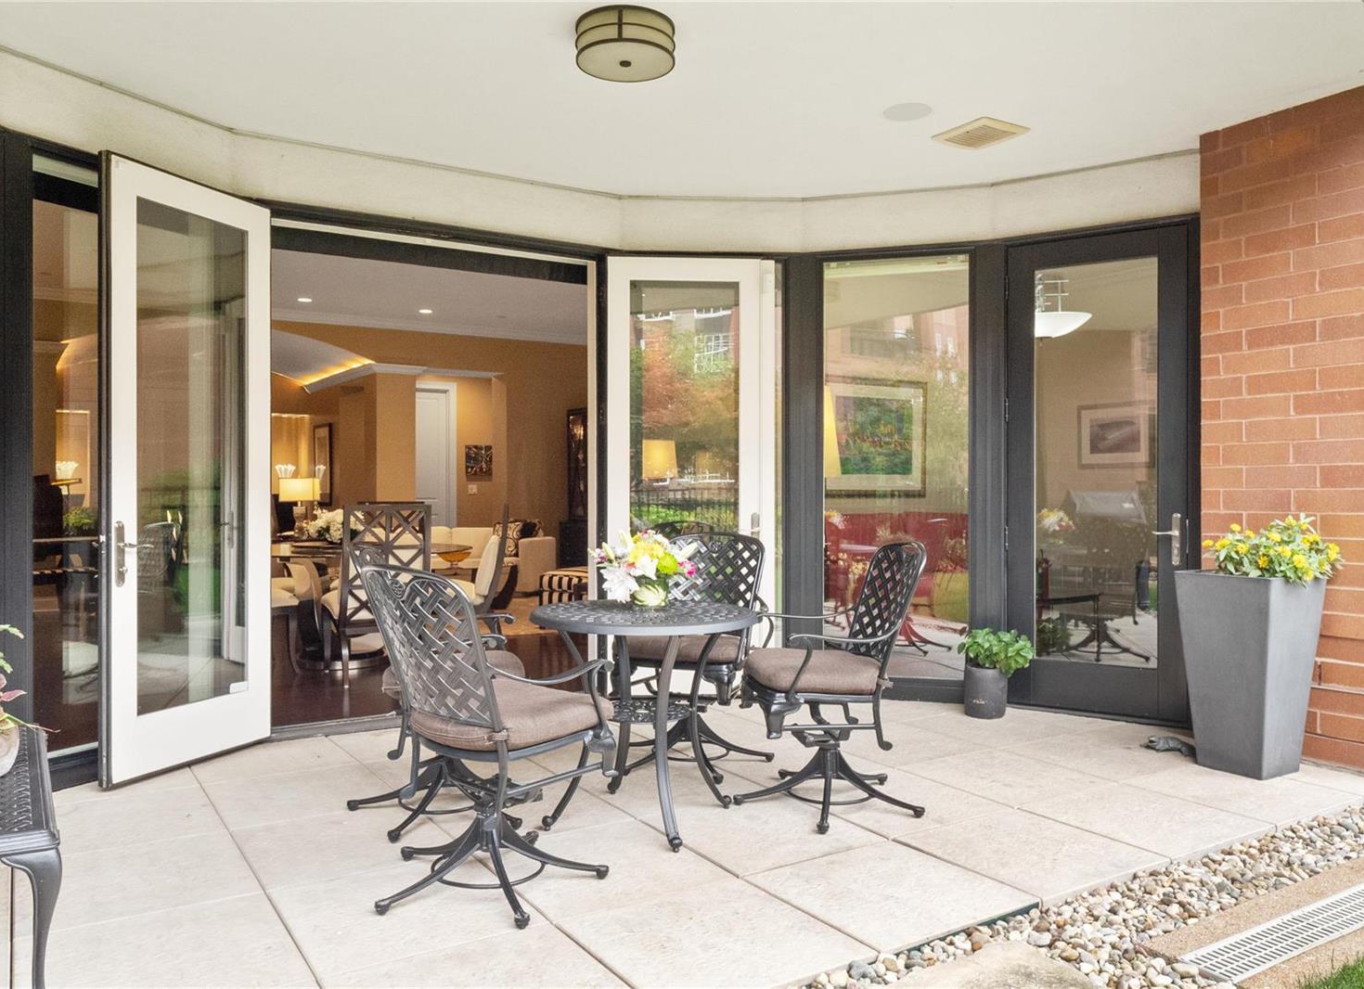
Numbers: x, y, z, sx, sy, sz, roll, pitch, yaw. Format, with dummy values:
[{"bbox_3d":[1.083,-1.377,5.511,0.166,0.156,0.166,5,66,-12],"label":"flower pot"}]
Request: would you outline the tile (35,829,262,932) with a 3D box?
[{"bbox_3d":[-1.600,1.151,3.149,0.605,0.040,0.605,0,1,-33],"label":"tile"}]

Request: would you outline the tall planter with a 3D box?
[{"bbox_3d":[2.335,0.725,4.415,0.410,0.800,0.410,0,0,-32],"label":"tall planter"}]

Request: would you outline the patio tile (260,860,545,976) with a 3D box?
[{"bbox_3d":[-0.753,1.138,2.921,0.595,0.030,0.595,-1,2,-33],"label":"patio tile"}]

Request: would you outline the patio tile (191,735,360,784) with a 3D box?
[{"bbox_3d":[-1.734,1.120,4.495,0.605,0.040,0.605,0,1,-33],"label":"patio tile"}]

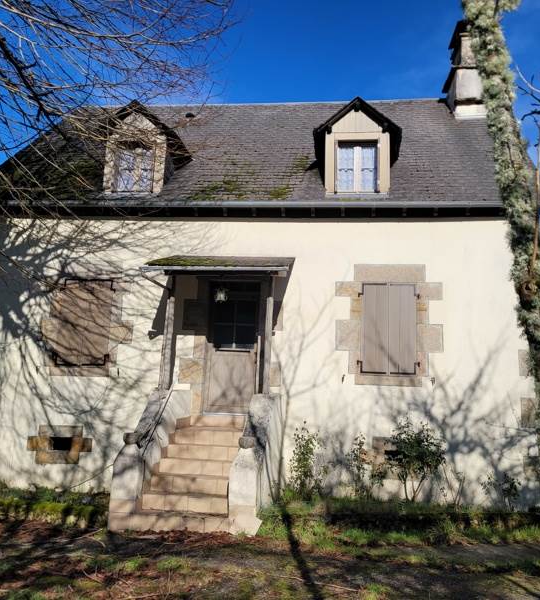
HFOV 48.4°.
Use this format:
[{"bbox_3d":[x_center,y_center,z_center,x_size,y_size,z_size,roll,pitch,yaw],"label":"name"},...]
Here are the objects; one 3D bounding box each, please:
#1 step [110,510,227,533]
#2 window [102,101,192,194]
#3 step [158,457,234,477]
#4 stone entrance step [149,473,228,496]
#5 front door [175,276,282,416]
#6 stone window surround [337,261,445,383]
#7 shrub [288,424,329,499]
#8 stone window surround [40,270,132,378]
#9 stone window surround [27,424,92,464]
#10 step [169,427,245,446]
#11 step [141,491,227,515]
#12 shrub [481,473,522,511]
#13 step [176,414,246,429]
[{"bbox_3d":[-1.065,2.535,6.892,1.436,0.159,0.342,1,-11,6],"label":"step"},{"bbox_3d":[-2.222,-2.427,10.636,1.300,1.622,1.400,1,-11,6],"label":"window"},{"bbox_3d":[-0.900,2.210,7.941,1.073,0.177,0.332,1,-11,6],"label":"step"},{"bbox_3d":[-0.941,2.323,7.584,1.073,0.177,0.332,1,-11,6],"label":"stone entrance step"},{"bbox_3d":[-0.614,0.711,9.231,1.538,2.104,0.220,1,-12,6],"label":"front door"},{"bbox_3d":[1.783,0.379,9.079,1.594,1.853,0.220,1,-12,6],"label":"stone window surround"},{"bbox_3d":[0.522,2.255,8.351,0.551,1.055,0.500,1,-12,6],"label":"shrub"},{"bbox_3d":[-2.997,0.381,9.924,1.558,1.758,0.150,1,-11,6],"label":"stone window surround"},{"bbox_3d":[-3.332,2.310,9.593,1.083,0.601,0.150,1,-11,6],"label":"stone window surround"},{"bbox_3d":[-0.820,1.985,8.655,1.073,0.177,0.332,1,-11,6],"label":"step"},{"bbox_3d":[-0.981,2.436,7.227,1.073,0.177,0.332,1,-11,6],"label":"step"},{"bbox_3d":[3.041,2.539,8.004,0.485,0.480,0.450,1,-12,6],"label":"shrub"},{"bbox_3d":[-0.839,1.781,8.785,1.024,0.191,0.380,1,-12,6],"label":"step"}]

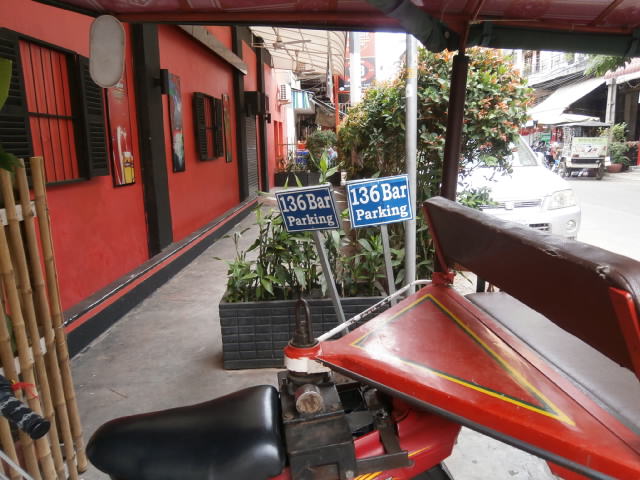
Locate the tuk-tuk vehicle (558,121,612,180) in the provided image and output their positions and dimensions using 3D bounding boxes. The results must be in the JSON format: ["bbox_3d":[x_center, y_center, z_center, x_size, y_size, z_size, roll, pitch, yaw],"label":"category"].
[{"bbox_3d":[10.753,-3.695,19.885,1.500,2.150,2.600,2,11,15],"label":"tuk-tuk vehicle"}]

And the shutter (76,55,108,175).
[{"bbox_3d":[-1.932,-1.044,4.126,0.050,0.990,0.430,-1,11,3],"label":"shutter"}]

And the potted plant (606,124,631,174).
[{"bbox_3d":[13.074,-4.045,21.090,1.000,2.120,1.000,-1,11,0],"label":"potted plant"}]

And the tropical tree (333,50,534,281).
[{"bbox_3d":[1.066,-0.660,4.614,1.800,2.350,1.600,-1,11,0],"label":"tropical tree"}]

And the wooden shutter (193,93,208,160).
[{"bbox_3d":[-1.764,-1.690,7.217,0.060,1.000,0.440,-1,11,3],"label":"wooden shutter"}]

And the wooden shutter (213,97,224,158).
[{"bbox_3d":[-1.746,-1.925,8.305,0.050,1.000,0.460,-1,11,3],"label":"wooden shutter"}]

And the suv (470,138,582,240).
[{"bbox_3d":[2.268,-0.847,7.549,1.780,1.680,4.500,0,11,5],"label":"suv"}]

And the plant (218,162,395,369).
[{"bbox_3d":[-0.038,0.144,3.271,1.260,1.330,0.520,-1,11,-1],"label":"plant"}]

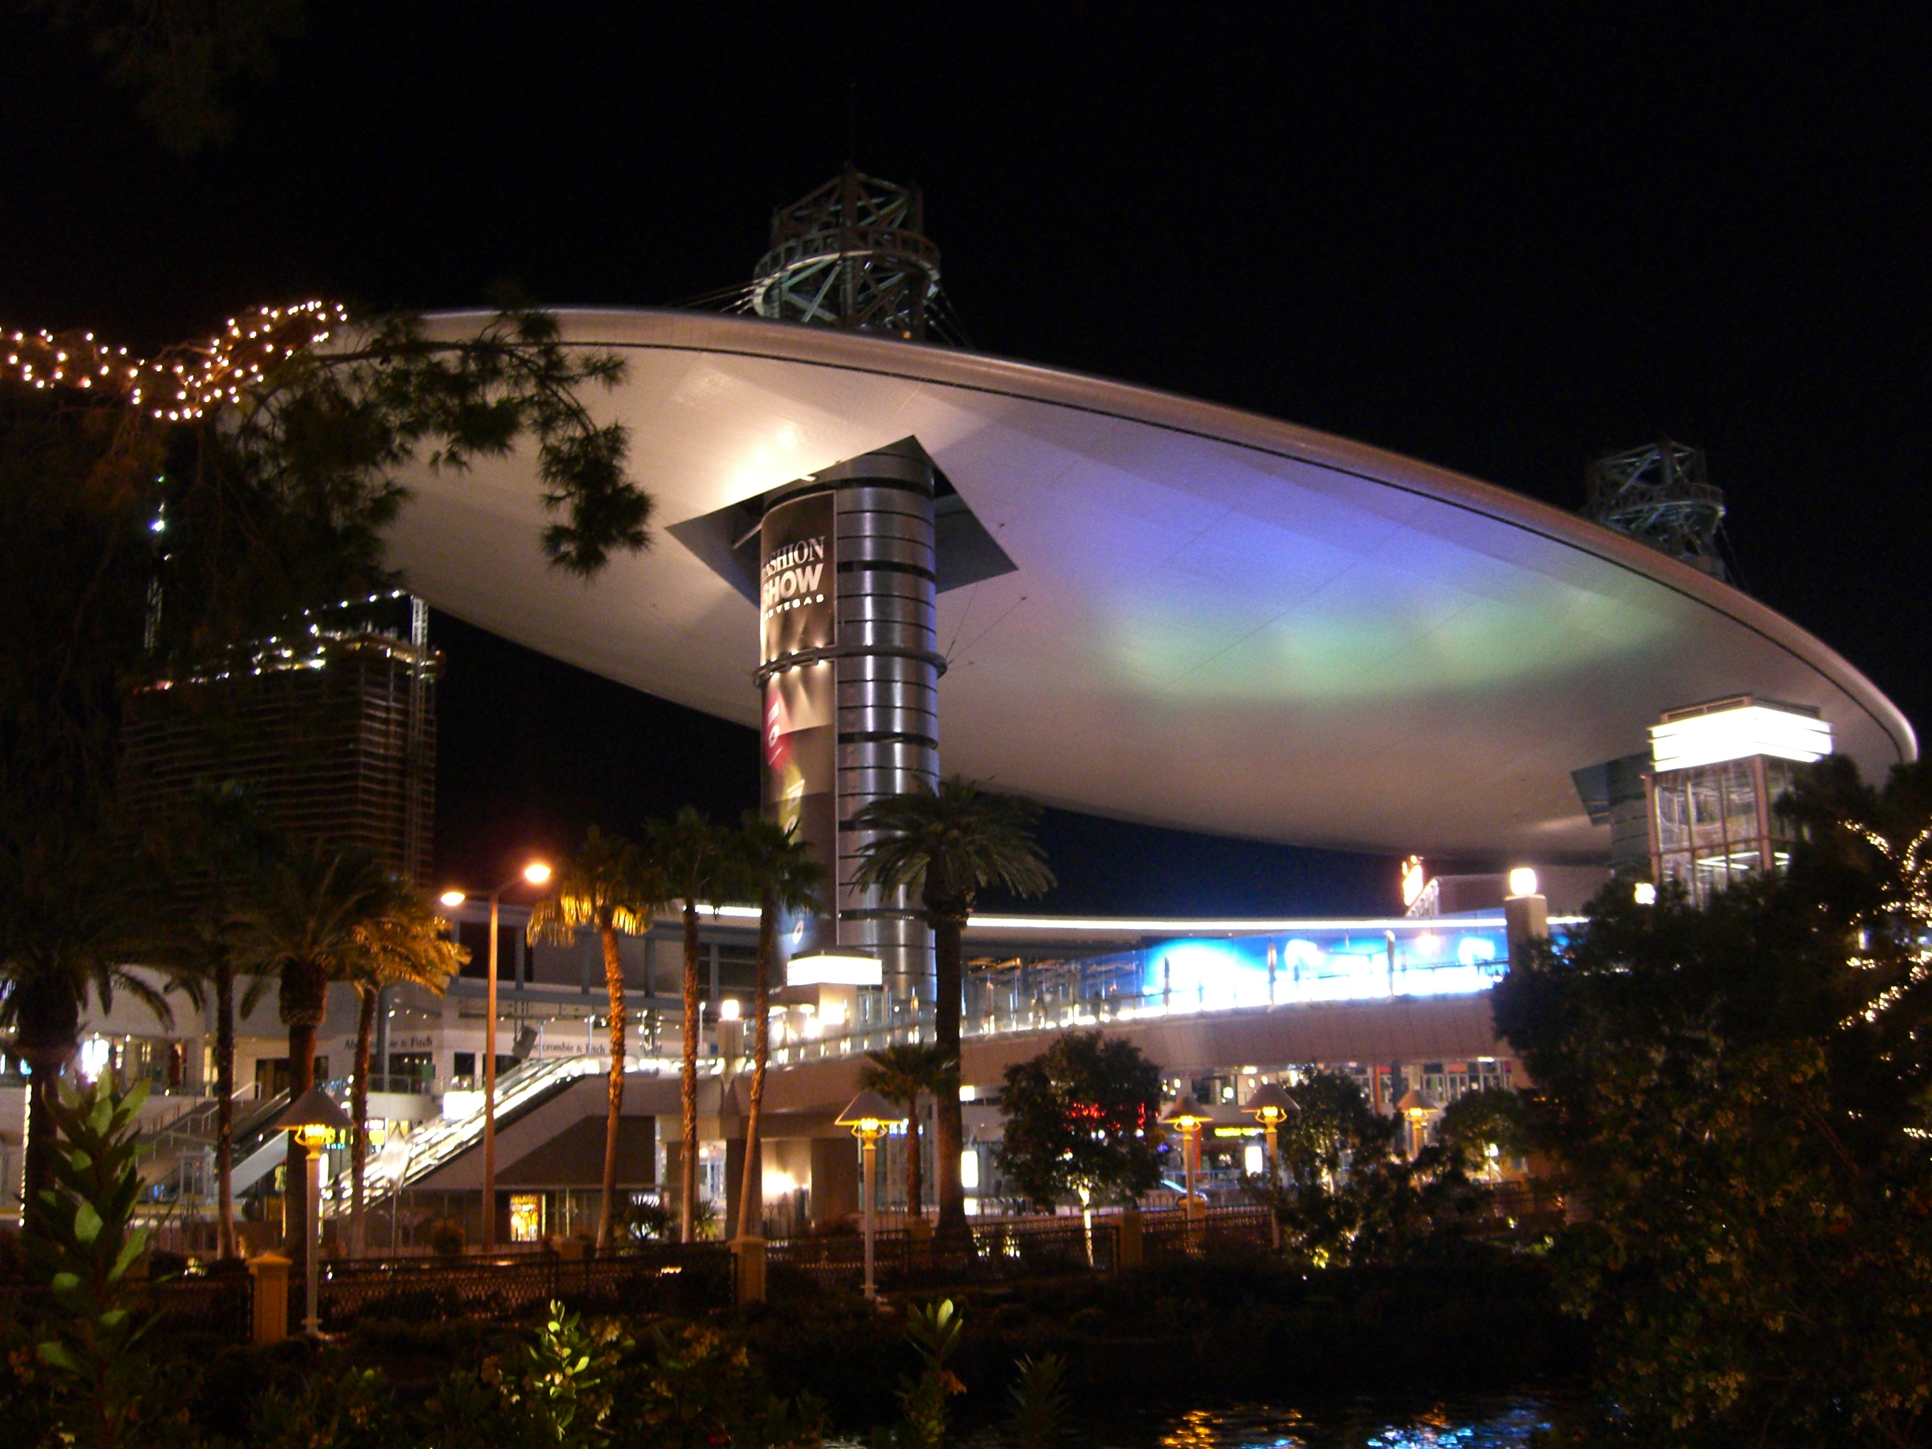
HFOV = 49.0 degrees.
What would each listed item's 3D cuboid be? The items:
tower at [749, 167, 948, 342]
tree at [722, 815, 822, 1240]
[{"bbox_3d":[-7.037,-25.285,126.302,11.000,11.600,11.000,-1,-11,0],"label":"tower"},{"bbox_3d":[-5.828,9.053,63.704,2.900,12.442,2.900,0,-10,-5],"label":"tree"}]

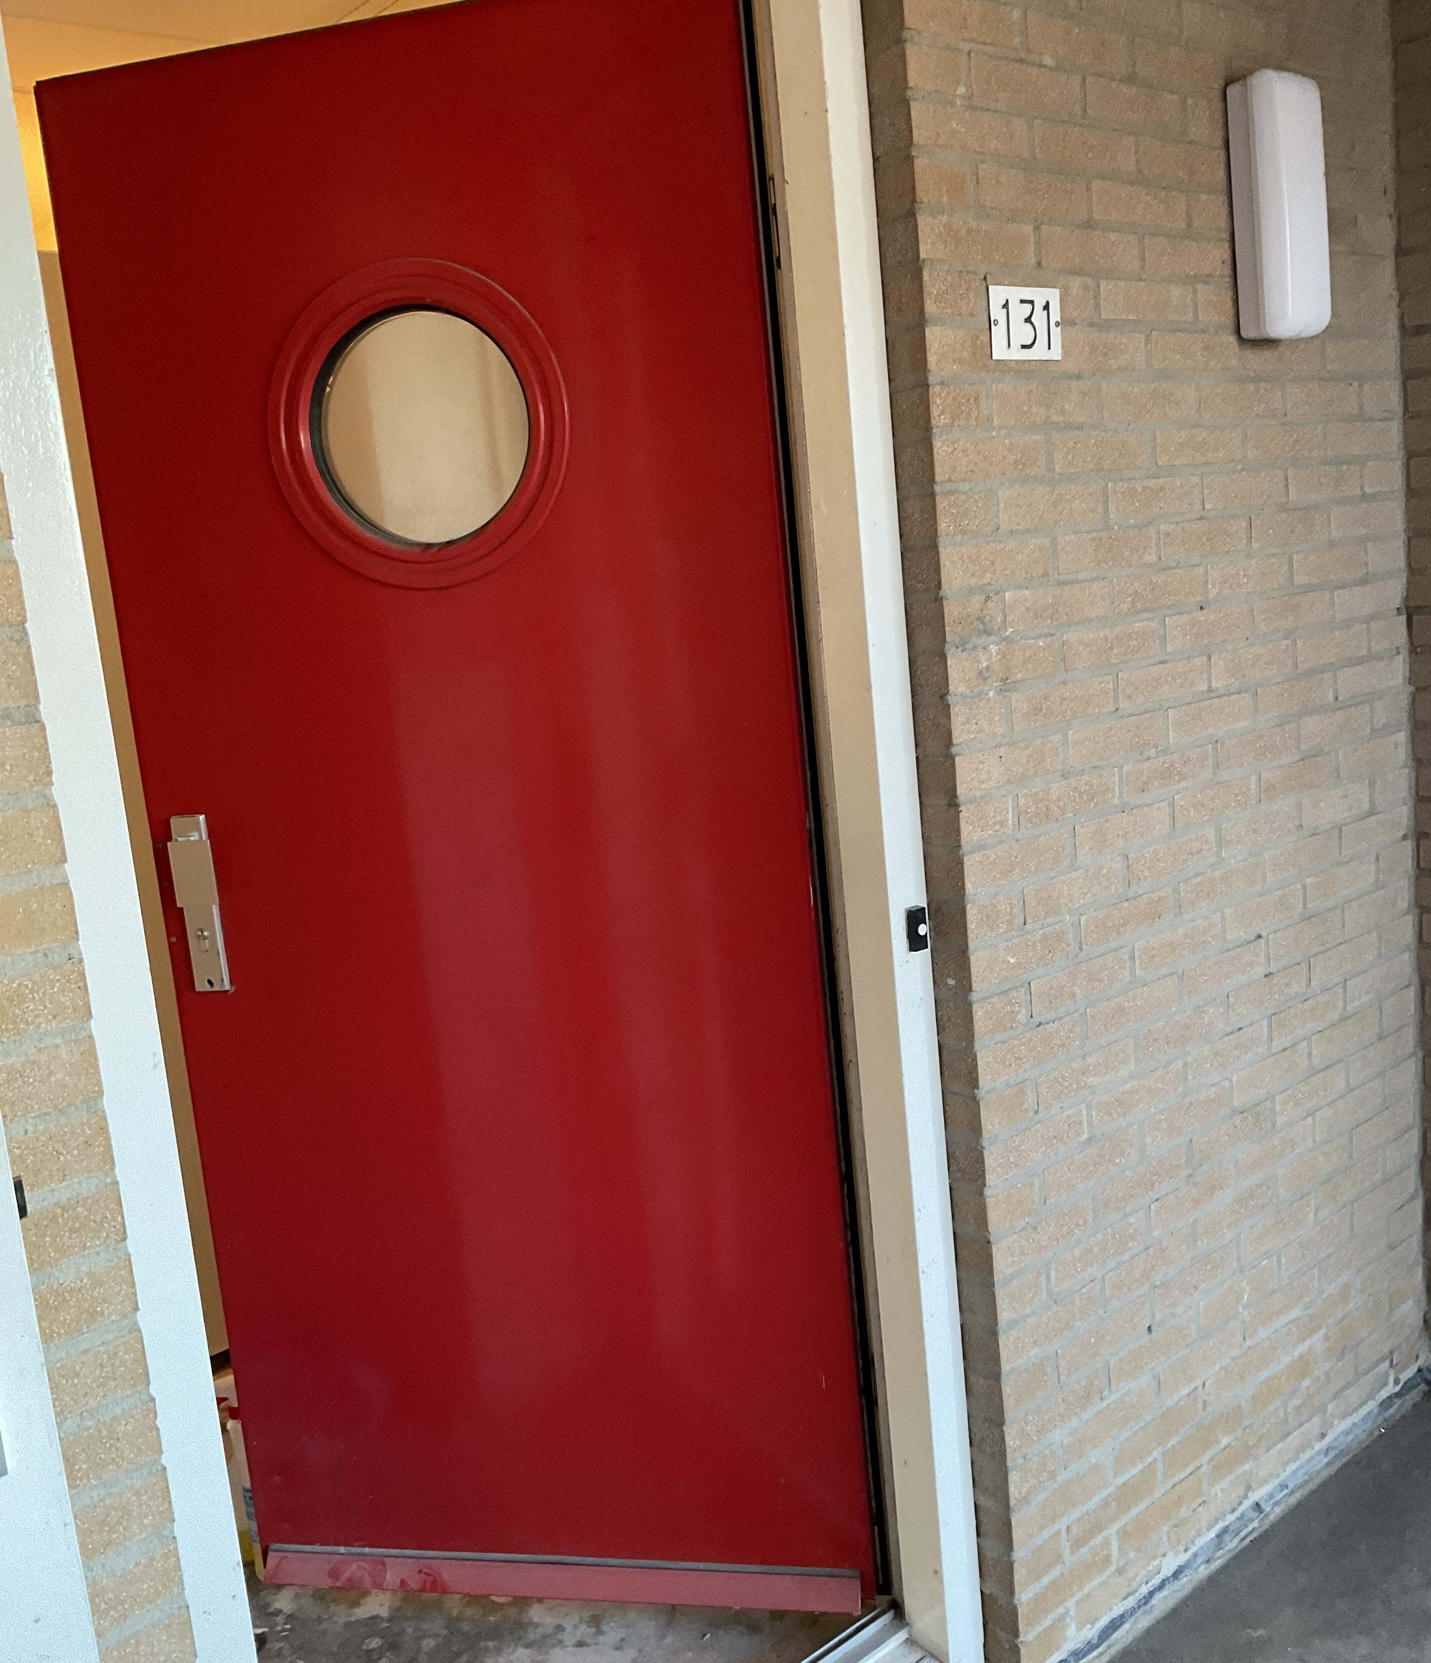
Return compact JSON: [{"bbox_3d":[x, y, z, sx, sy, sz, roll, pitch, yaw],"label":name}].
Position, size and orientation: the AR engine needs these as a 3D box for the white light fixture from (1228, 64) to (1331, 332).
[{"bbox_3d":[0.791,-0.864,2.227,0.120,0.339,0.080,-13,12,-39],"label":"white light fixture"}]

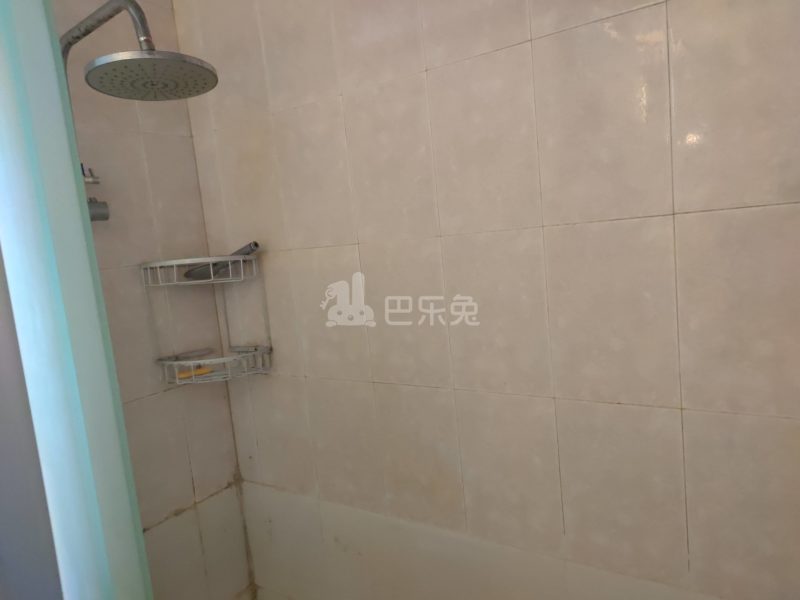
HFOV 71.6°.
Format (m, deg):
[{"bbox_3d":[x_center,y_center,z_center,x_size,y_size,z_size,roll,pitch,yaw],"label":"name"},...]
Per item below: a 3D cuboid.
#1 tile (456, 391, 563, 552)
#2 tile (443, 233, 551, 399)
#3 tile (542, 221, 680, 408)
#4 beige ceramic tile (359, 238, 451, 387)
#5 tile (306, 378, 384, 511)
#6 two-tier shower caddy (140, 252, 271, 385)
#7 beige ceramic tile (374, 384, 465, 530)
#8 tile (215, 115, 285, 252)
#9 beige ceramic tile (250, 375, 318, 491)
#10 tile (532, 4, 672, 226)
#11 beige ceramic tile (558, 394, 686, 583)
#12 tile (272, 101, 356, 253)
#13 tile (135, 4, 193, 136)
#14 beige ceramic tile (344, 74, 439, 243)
[{"bbox_3d":[0.209,0.323,1.055,0.200,0.300,0.010,-1,8,34],"label":"tile"},{"bbox_3d":[0.181,0.025,1.028,0.202,0.304,0.010,-1,8,34],"label":"tile"},{"bbox_3d":[0.345,0.022,0.907,0.200,0.300,0.010,-1,8,34],"label":"tile"},{"bbox_3d":[0.013,0.028,1.140,0.202,0.304,0.010,-1,8,34],"label":"beige ceramic tile"},{"bbox_3d":[-0.126,0.329,1.279,0.200,0.300,0.010,-1,8,34],"label":"tile"},{"bbox_3d":[-0.460,0.048,1.360,0.264,0.300,0.180,-7,7,-11],"label":"two-tier shower caddy"},{"bbox_3d":[0.041,0.326,1.167,0.200,0.300,0.010,-1,8,34],"label":"beige ceramic tile"},{"bbox_3d":[-0.350,-0.264,1.321,0.200,0.300,0.010,-1,8,34],"label":"tile"},{"bbox_3d":[-0.289,0.333,1.390,0.200,0.300,0.010,-1,8,34],"label":"beige ceramic tile"},{"bbox_3d":[0.315,-0.276,0.871,0.200,0.300,0.010,-1,8,34],"label":"tile"},{"bbox_3d":[0.374,0.320,0.941,0.200,0.300,0.010,-1,8,34],"label":"beige ceramic tile"},{"bbox_3d":[-0.183,-0.267,1.205,0.200,0.300,0.010,-1,8,34],"label":"tile"},{"bbox_3d":[-0.584,-0.551,1.335,0.010,0.304,0.142,-1,8,34],"label":"tile"},{"bbox_3d":[-0.018,-0.270,1.096,0.200,0.300,0.010,-1,8,34],"label":"beige ceramic tile"}]

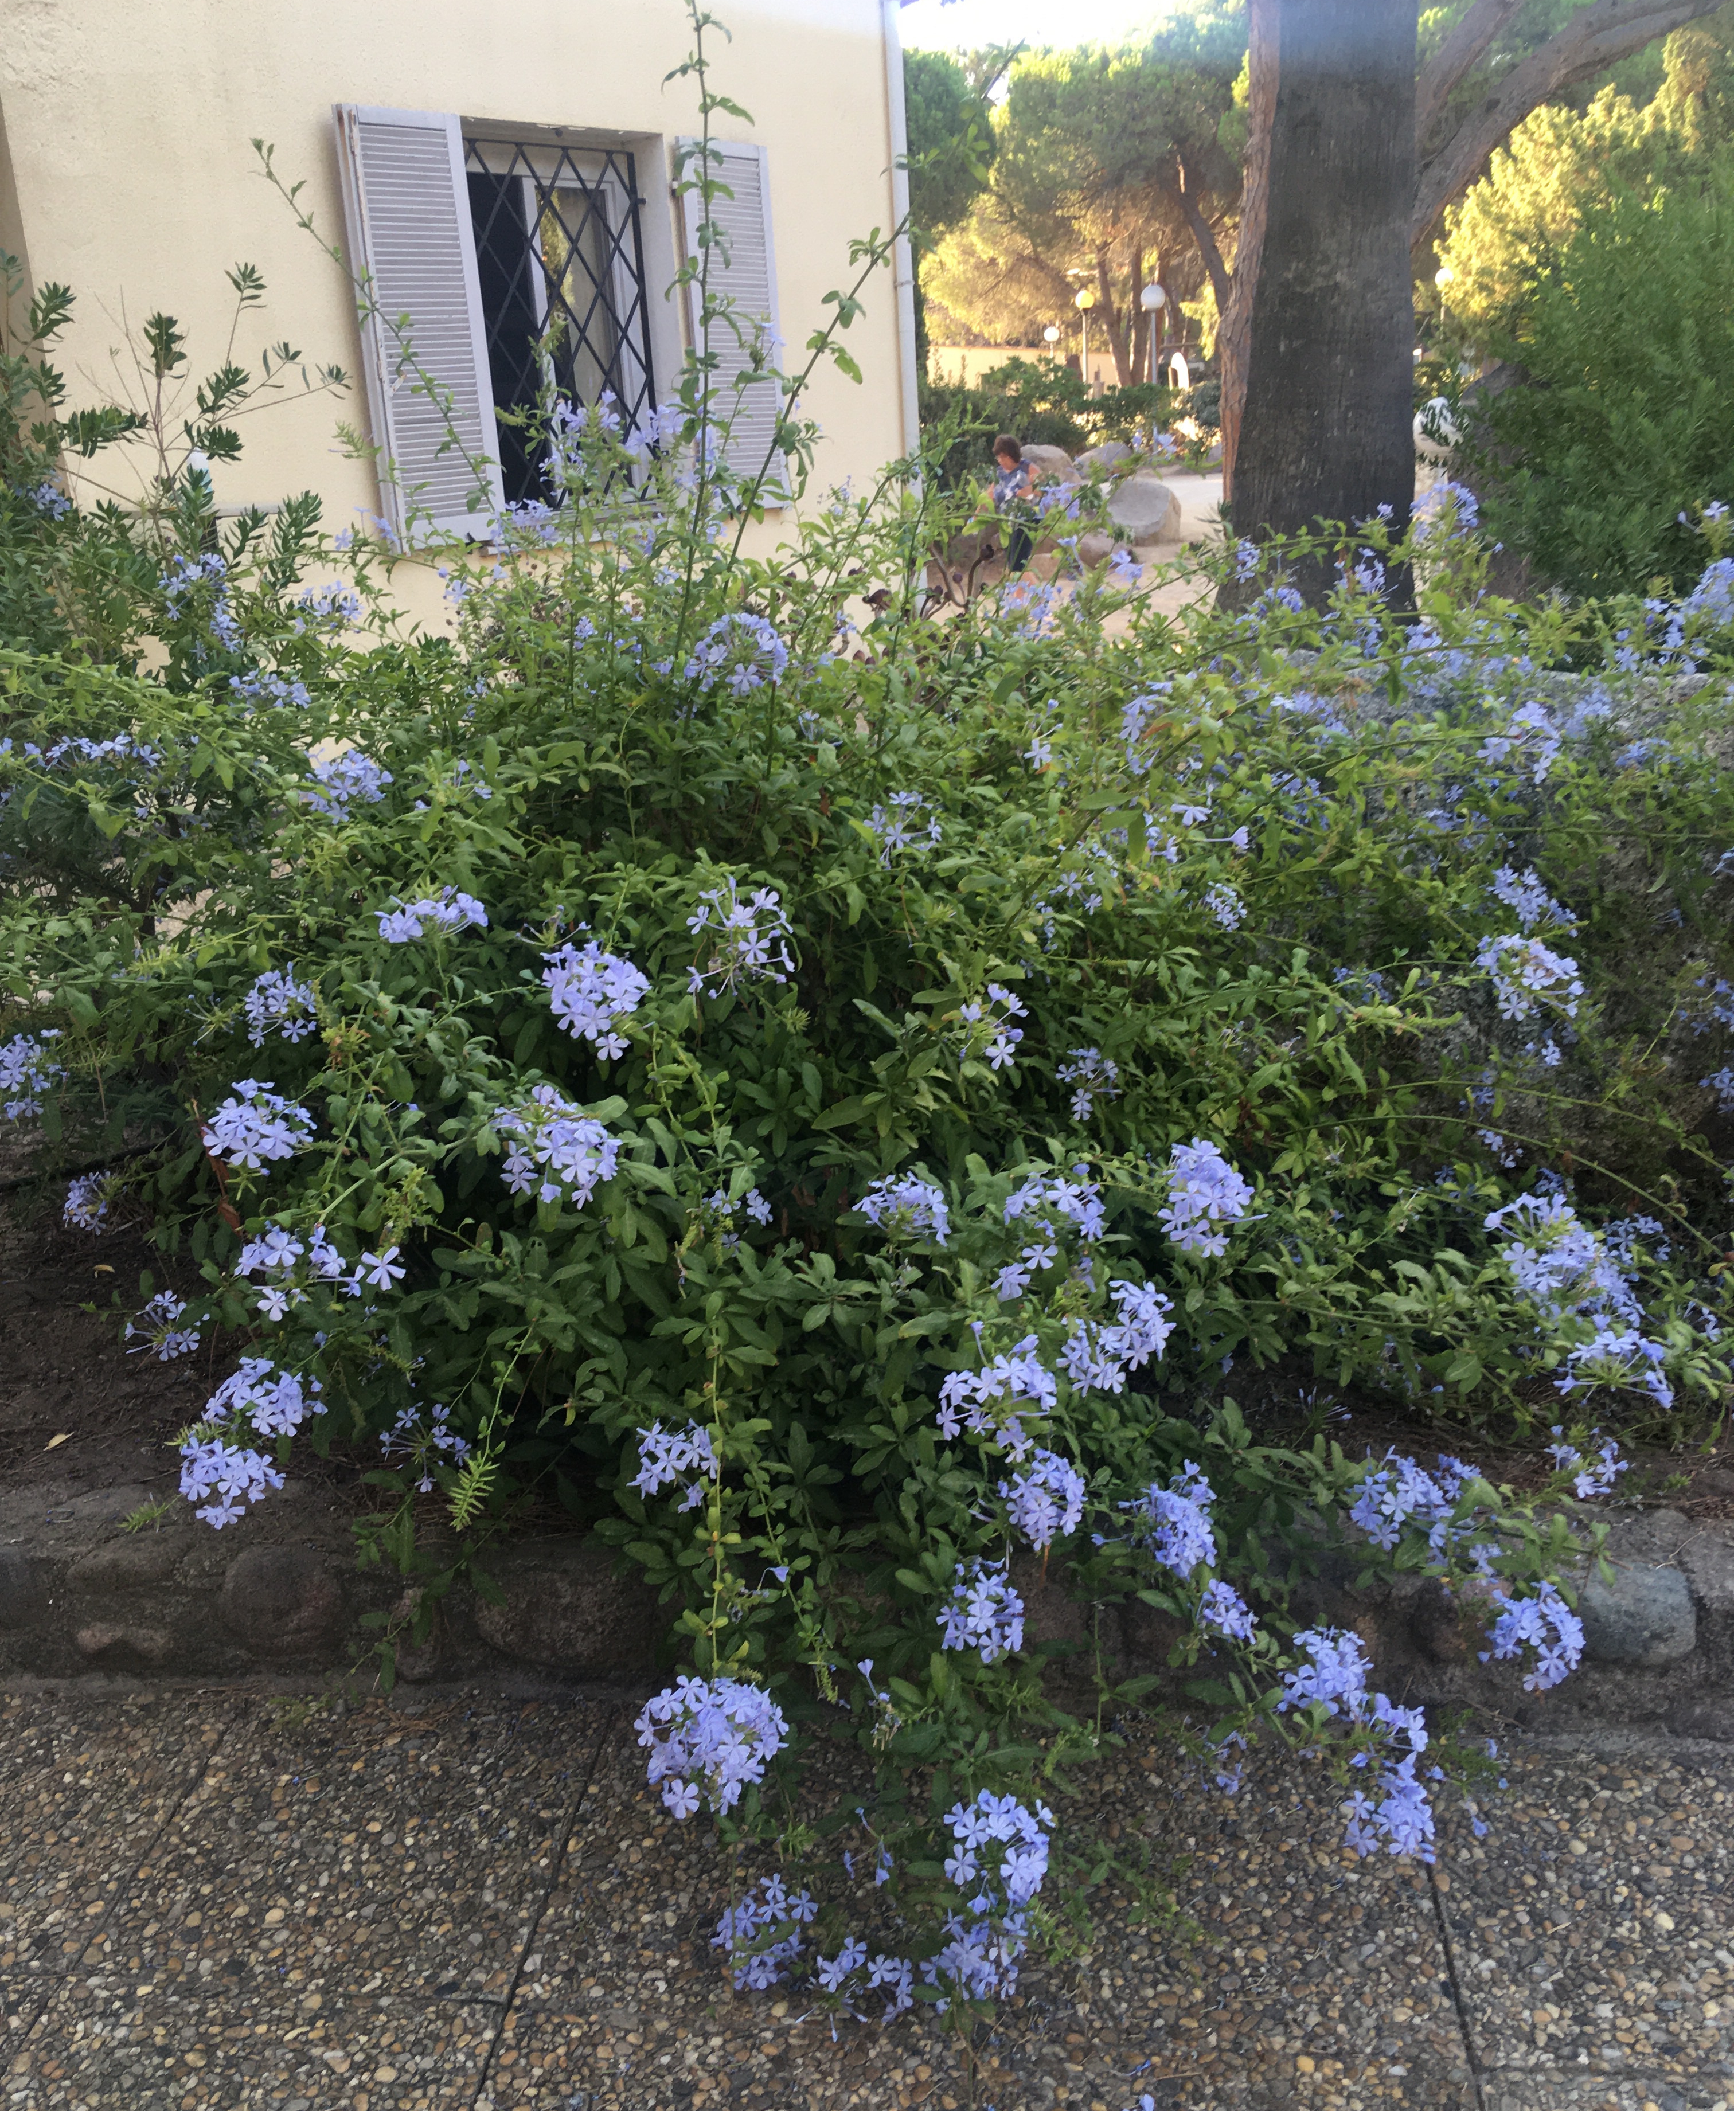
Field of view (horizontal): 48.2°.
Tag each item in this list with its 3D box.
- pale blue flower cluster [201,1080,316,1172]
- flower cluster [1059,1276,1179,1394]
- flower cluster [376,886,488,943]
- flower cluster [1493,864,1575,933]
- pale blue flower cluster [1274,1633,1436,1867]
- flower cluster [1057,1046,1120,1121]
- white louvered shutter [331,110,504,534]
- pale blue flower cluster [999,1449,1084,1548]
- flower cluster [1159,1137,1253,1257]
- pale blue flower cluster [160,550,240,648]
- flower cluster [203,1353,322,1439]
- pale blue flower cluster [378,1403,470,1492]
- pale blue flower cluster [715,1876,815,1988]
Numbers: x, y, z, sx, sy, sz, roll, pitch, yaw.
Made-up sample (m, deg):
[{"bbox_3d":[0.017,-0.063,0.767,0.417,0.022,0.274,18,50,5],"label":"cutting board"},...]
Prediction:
[{"bbox_3d":[-0.556,0.064,1.770,0.102,0.079,0.085,-10,20,-18],"label":"pale blue flower cluster"},{"bbox_3d":[0.231,0.257,1.780,0.108,0.105,0.095,-3,20,0],"label":"flower cluster"},{"bbox_3d":[-0.417,-0.135,1.850,0.105,0.055,0.085,-8,19,-12],"label":"flower cluster"},{"bbox_3d":[0.895,-0.210,2.600,0.114,0.092,0.090,-3,20,0],"label":"flower cluster"},{"bbox_3d":[0.468,0.657,1.850,0.155,0.223,0.130,-3,20,0],"label":"pale blue flower cluster"},{"bbox_3d":[0.264,0.033,2.300,0.075,0.090,0.085,-3,19,0],"label":"flower cluster"},{"bbox_3d":[-1.460,-2.382,6.386,0.090,1.319,0.443,11,24,34],"label":"white louvered shutter"},{"bbox_3d":[0.165,0.416,1.820,0.080,0.093,0.070,0,19,7],"label":"pale blue flower cluster"},{"bbox_3d":[0.315,0.132,1.800,0.087,0.111,0.090,-3,20,0],"label":"flower cluster"},{"bbox_3d":[-0.844,-0.576,2.450,0.101,0.126,0.100,-3,19,0],"label":"pale blue flower cluster"},{"bbox_3d":[-0.607,0.345,1.950,0.124,0.086,0.109,0,19,7],"label":"flower cluster"},{"bbox_3d":[-0.484,0.429,2.120,0.101,0.097,0.095,0,19,7],"label":"pale blue flower cluster"},{"bbox_3d":[-0.101,0.869,1.920,0.107,0.118,0.090,-3,19,0],"label":"pale blue flower cluster"}]

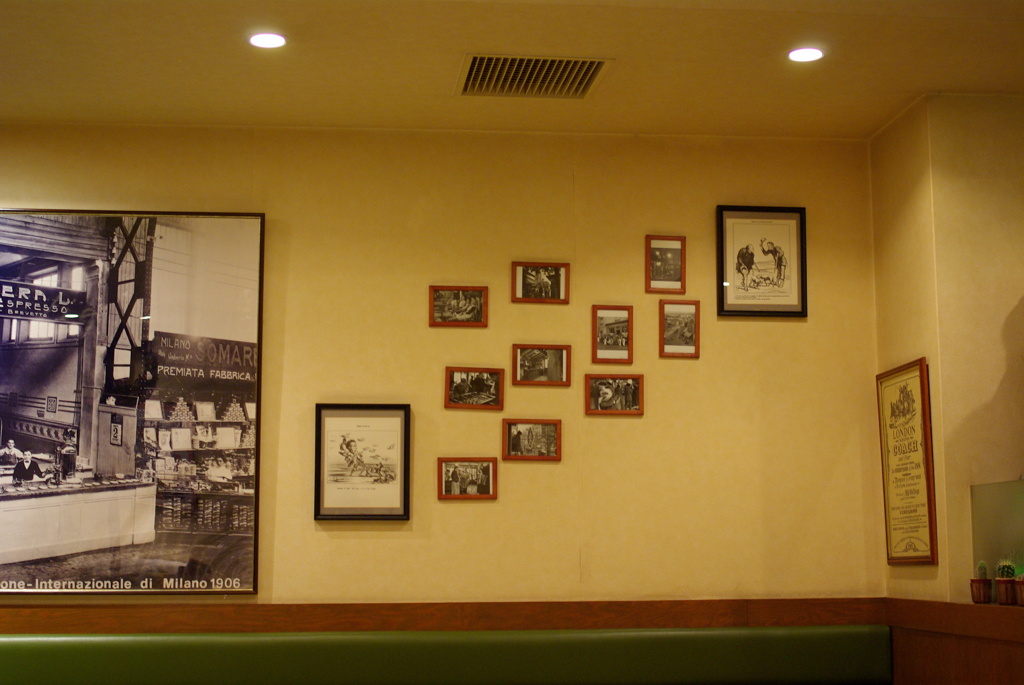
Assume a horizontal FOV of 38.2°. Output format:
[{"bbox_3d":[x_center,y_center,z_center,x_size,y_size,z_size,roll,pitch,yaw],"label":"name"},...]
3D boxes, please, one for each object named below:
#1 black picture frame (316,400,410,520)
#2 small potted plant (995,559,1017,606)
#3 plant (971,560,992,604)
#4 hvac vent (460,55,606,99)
[{"bbox_3d":[-0.433,0.348,4.291,0.274,0.337,0.022,1,-8,-6],"label":"black picture frame"},{"bbox_3d":[1.266,0.614,3.787,0.055,0.113,0.055,1,-8,-6],"label":"small potted plant"},{"bbox_3d":[1.243,0.635,3.917,0.057,0.111,0.057,1,-8,-6],"label":"plant"},{"bbox_3d":[0.052,-0.711,3.994,0.367,0.025,0.344,1,-8,-6],"label":"hvac vent"}]

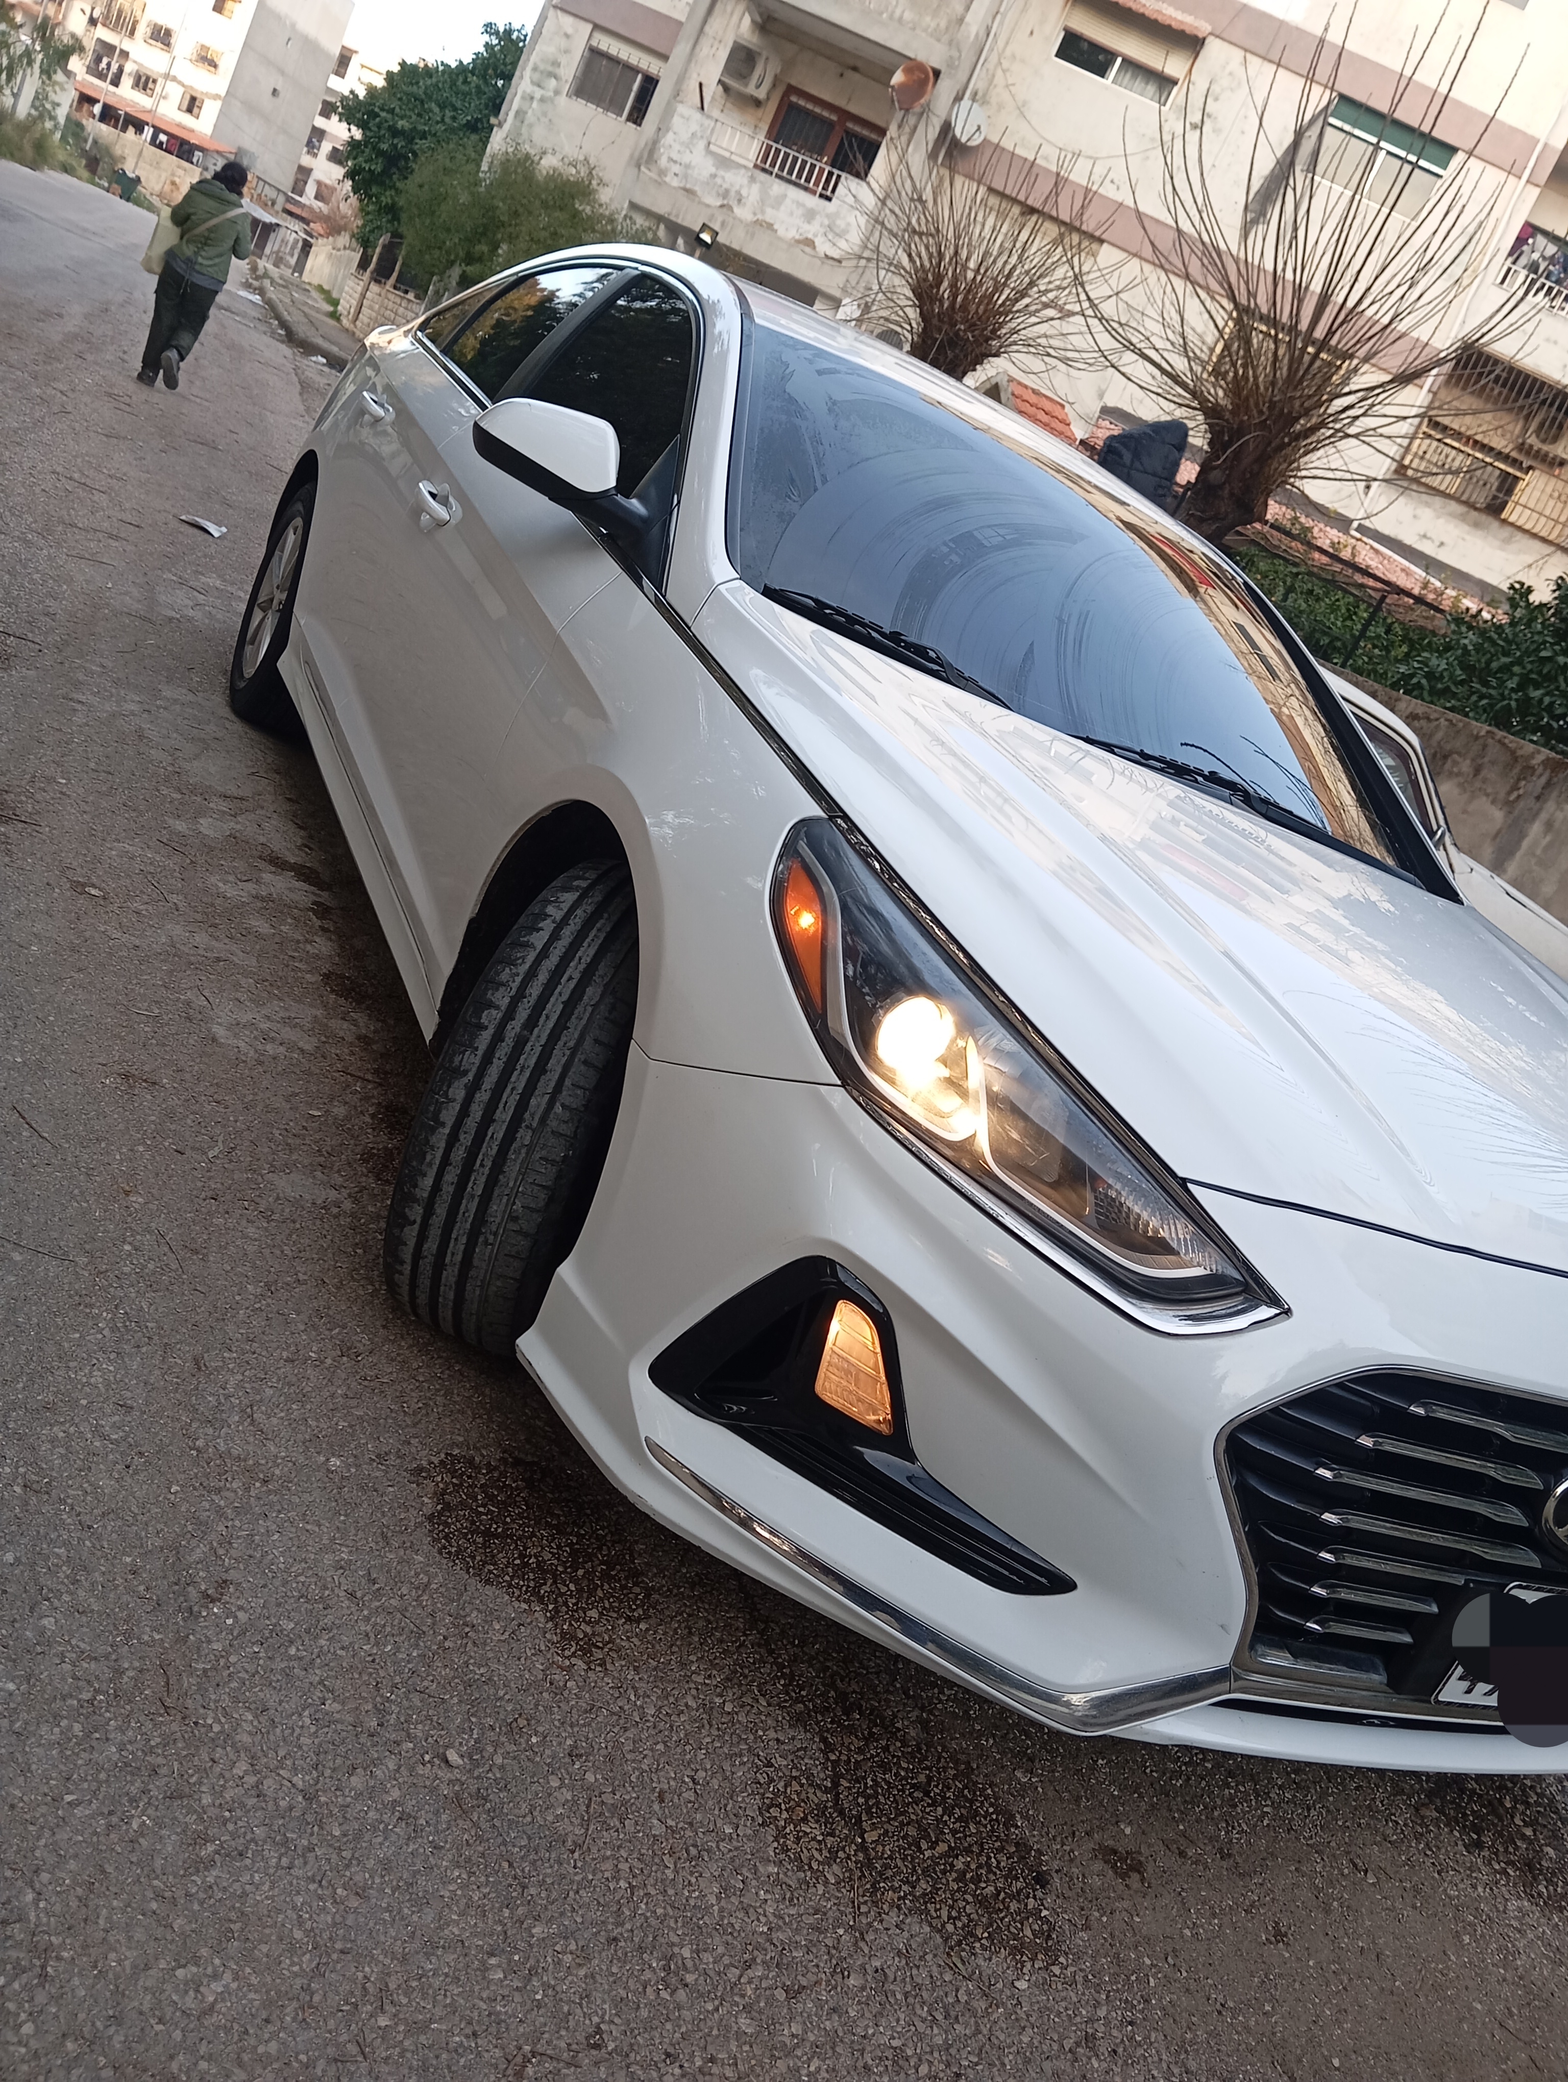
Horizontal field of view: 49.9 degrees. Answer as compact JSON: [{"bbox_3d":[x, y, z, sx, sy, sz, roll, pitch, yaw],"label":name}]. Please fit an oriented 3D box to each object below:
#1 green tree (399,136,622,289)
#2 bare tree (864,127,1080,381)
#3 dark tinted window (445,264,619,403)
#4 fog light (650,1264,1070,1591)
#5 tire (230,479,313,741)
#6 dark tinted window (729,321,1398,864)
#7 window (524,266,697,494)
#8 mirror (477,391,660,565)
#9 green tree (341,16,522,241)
[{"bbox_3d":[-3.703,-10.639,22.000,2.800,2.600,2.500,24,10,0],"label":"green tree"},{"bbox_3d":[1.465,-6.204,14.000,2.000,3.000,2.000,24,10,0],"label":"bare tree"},{"bbox_3d":[-0.589,-1.586,3.722,0.060,0.370,0.870,40,6,-34],"label":"dark tinted window"},{"bbox_3d":[0.110,0.356,1.659,0.460,0.220,0.160,29,17,11],"label":"fog light"},{"bbox_3d":[-1.253,-1.139,4.444,0.215,0.668,0.668,16,19,-29],"label":"tire"},{"bbox_3d":[0.510,-0.767,2.853,1.440,0.120,0.970,16,43,-29],"label":"dark tinted window"},{"bbox_3d":[-0.254,-1.130,2.897,0.060,0.440,0.980,40,6,-34],"label":"window"},{"bbox_3d":[-0.296,-0.829,2.434,0.300,0.180,0.180,16,19,-29],"label":"mirror"},{"bbox_3d":[-6.324,-16.277,31.000,4.300,5.000,4.000,24,10,0],"label":"green tree"}]

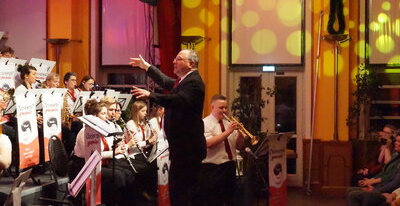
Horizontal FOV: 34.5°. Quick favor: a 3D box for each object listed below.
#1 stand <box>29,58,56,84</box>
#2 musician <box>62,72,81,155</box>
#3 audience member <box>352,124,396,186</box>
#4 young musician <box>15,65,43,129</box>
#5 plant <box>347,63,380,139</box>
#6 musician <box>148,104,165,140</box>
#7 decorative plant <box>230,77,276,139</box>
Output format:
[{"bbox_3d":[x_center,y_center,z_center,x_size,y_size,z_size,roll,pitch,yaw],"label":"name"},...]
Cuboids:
[{"bbox_3d":[-2.142,0.012,8.700,0.450,1.200,0.500,1,1,45],"label":"stand"},{"bbox_3d":[-1.531,0.267,8.250,0.800,1.320,0.520,1,1,38],"label":"musician"},{"bbox_3d":[2.411,0.932,8.600,0.850,1.290,0.520,0,1,-3],"label":"audience member"},{"bbox_3d":[-1.820,0.236,7.300,0.800,1.330,0.500,1,1,24],"label":"young musician"},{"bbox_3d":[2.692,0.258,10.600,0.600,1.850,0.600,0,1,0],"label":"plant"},{"bbox_3d":[-0.497,0.661,8.100,0.800,1.280,0.480,1,1,38],"label":"musician"},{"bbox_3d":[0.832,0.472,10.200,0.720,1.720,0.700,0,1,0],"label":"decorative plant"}]

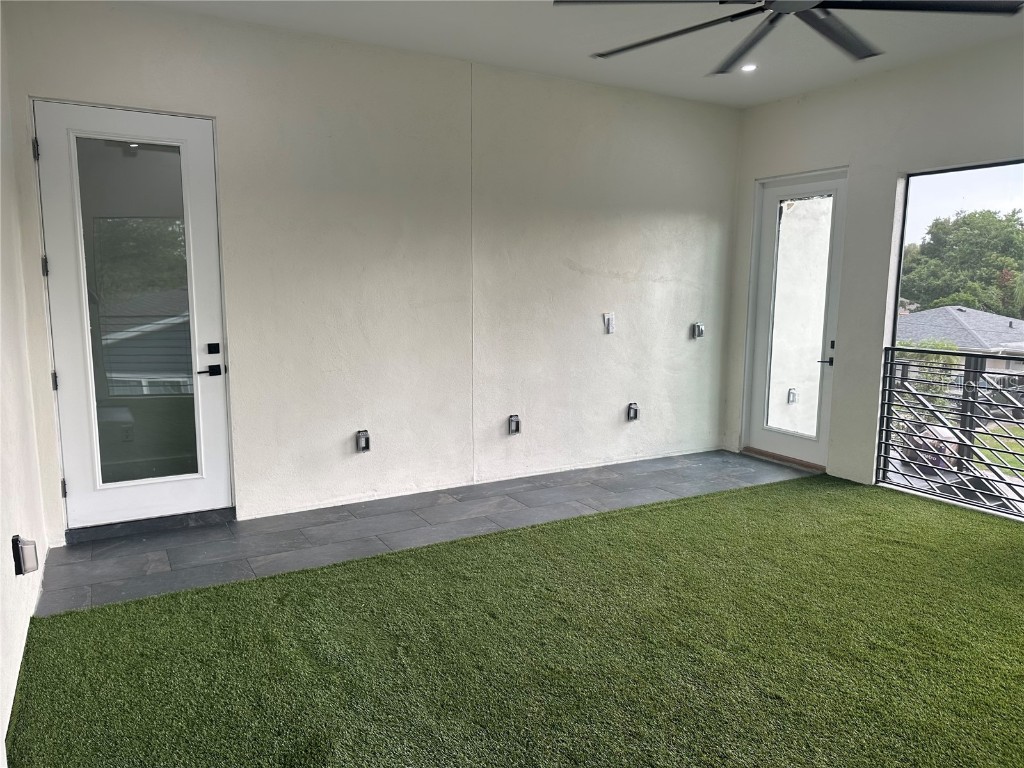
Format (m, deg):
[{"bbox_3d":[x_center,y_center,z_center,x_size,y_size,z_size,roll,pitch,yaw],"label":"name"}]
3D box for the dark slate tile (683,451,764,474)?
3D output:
[{"bbox_3d":[1.806,0.679,6.549,0.669,0.012,0.328,-4,9,-30],"label":"dark slate tile"}]

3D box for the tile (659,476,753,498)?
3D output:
[{"bbox_3d":[1.533,0.801,5.569,0.757,0.013,0.320,-4,9,-30],"label":"tile"}]

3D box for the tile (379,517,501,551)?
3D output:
[{"bbox_3d":[-0.434,0.941,4.443,0.757,0.013,0.320,-4,9,-30],"label":"tile"}]

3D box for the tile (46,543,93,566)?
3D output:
[{"bbox_3d":[-2.534,0.980,4.072,0.211,0.012,0.328,-4,9,-30],"label":"tile"}]

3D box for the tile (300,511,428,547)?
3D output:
[{"bbox_3d":[-0.943,0.926,4.566,0.759,0.012,0.366,-4,9,-30],"label":"tile"}]

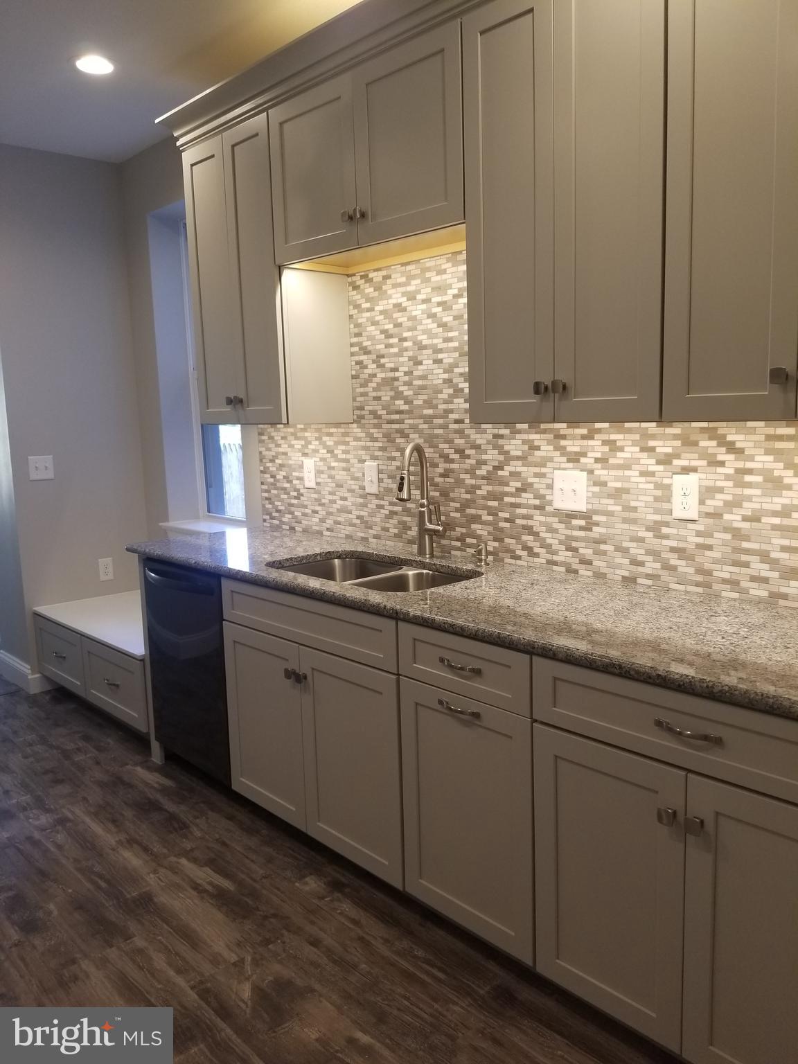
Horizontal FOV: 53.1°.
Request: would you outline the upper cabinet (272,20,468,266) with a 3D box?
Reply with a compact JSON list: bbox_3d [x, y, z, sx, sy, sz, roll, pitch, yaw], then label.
[{"bbox_3d":[-0.014,-1.166,2.571,0.323,0.513,0.884,-10,12,-43],"label":"upper cabinet"}]

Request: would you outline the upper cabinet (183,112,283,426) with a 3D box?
[{"bbox_3d":[-0.517,-0.965,3.147,0.323,1.062,0.599,-10,12,-43],"label":"upper cabinet"}]

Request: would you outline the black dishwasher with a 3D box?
[{"bbox_3d":[-0.600,0.504,3.225,0.615,0.828,0.592,-10,12,-43],"label":"black dishwasher"}]

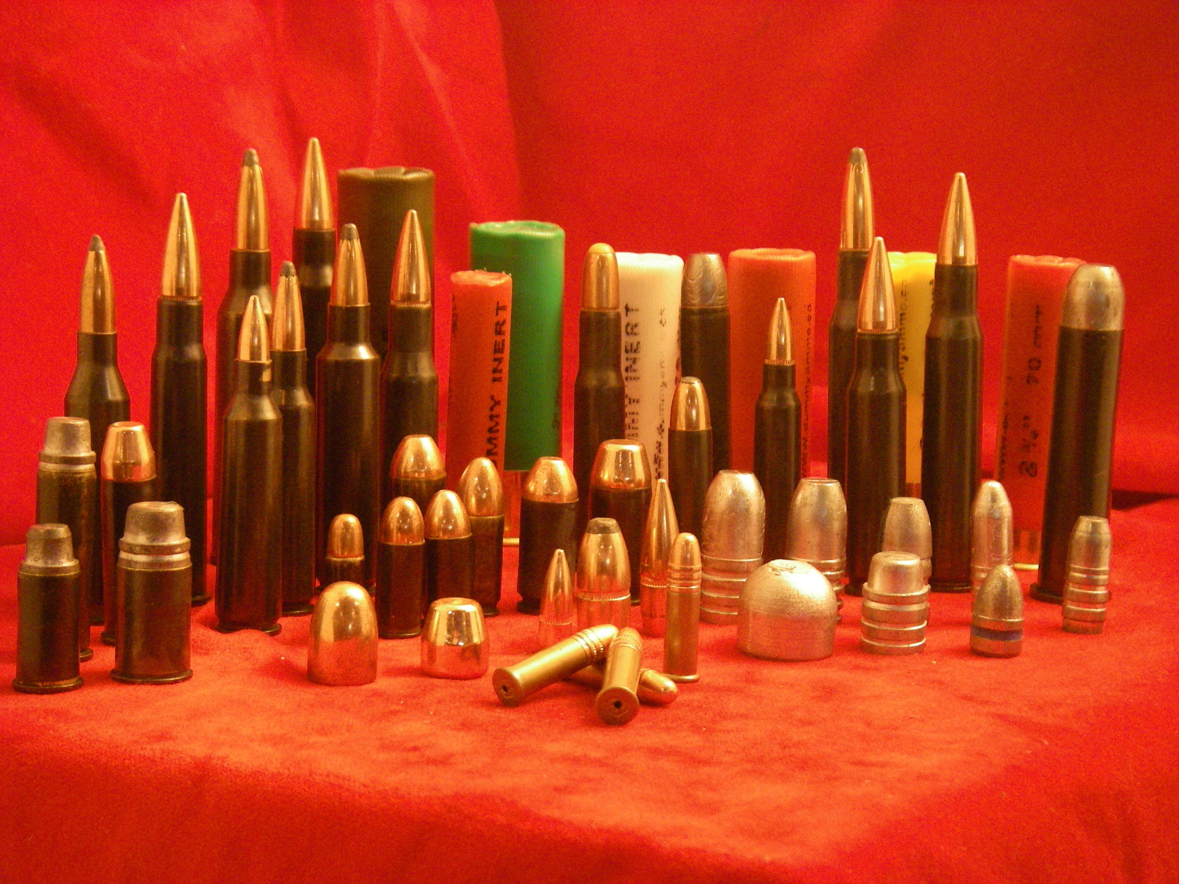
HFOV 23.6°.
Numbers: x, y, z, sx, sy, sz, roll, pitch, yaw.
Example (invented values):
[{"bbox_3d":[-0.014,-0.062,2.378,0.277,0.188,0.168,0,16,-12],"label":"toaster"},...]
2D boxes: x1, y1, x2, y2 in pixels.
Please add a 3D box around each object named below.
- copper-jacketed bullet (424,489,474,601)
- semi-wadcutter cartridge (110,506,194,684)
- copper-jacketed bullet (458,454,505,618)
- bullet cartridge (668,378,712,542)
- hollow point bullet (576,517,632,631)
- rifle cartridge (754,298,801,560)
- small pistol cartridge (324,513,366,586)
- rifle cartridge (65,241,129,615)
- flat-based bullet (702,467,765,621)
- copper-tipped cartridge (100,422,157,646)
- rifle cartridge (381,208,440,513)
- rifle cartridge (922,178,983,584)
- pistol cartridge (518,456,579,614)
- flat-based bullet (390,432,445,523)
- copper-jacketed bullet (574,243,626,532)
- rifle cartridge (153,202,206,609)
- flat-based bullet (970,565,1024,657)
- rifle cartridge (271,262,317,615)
[{"bbox_3d":[-0.026,0.021,0.513,0.009,0.025,0.009,1,7,0],"label":"copper-jacketed bullet"},{"bbox_3d":[-0.072,0.024,0.464,0.013,0.028,0.013,2,7,0],"label":"semi-wadcutter cartridge"},{"bbox_3d":[-0.021,0.017,0.533,0.010,0.029,0.010,2,6,0],"label":"copper-jacketed bullet"},{"bbox_3d":[0.019,0.009,0.540,0.009,0.043,0.009,0,7,0],"label":"bullet cartridge"},{"bbox_3d":[0.003,0.025,0.507,0.009,0.022,0.009,2,7,0],"label":"hollow point bullet"},{"bbox_3d":[0.037,0.000,0.558,0.010,0.057,0.010,0,6,0],"label":"rifle cartridge"},{"bbox_3d":[-0.043,0.024,0.501,0.008,0.023,0.008,1,7,0],"label":"small pistol cartridge"},{"bbox_3d":[-0.088,-0.002,0.506,0.012,0.069,0.012,1,8,0],"label":"rifle cartridge"},{"bbox_3d":[0.027,0.019,0.530,0.012,0.028,0.012,2,9,0],"label":"flat-based bullet"},{"bbox_3d":[-0.080,0.016,0.489,0.011,0.038,0.011,1,7,0],"label":"copper-tipped cartridge"},{"bbox_3d":[-0.037,-0.011,0.585,0.014,0.074,0.014,1,9,0],"label":"rifle cartridge"},{"bbox_3d":[0.072,-0.012,0.556,0.012,0.083,0.012,1,9,0],"label":"rifle cartridge"},{"bbox_3d":[-0.008,0.017,0.534,0.011,0.029,0.011,2,7,0],"label":"pistol cartridge"},{"bbox_3d":[-0.032,0.015,0.535,0.011,0.032,0.011,1,7,0],"label":"flat-based bullet"},{"bbox_3d":[0.002,-0.007,0.574,0.012,0.066,0.012,0,7,0],"label":"copper-jacketed bullet"},{"bbox_3d":[-0.077,-0.008,0.531,0.013,0.077,0.013,2,9,0],"label":"rifle cartridge"},{"bbox_3d":[0.071,0.029,0.490,0.009,0.015,0.009,3,7,0],"label":"flat-based bullet"},{"bbox_3d":[-0.056,-0.001,0.523,0.010,0.065,0.010,1,6,0],"label":"rifle cartridge"}]

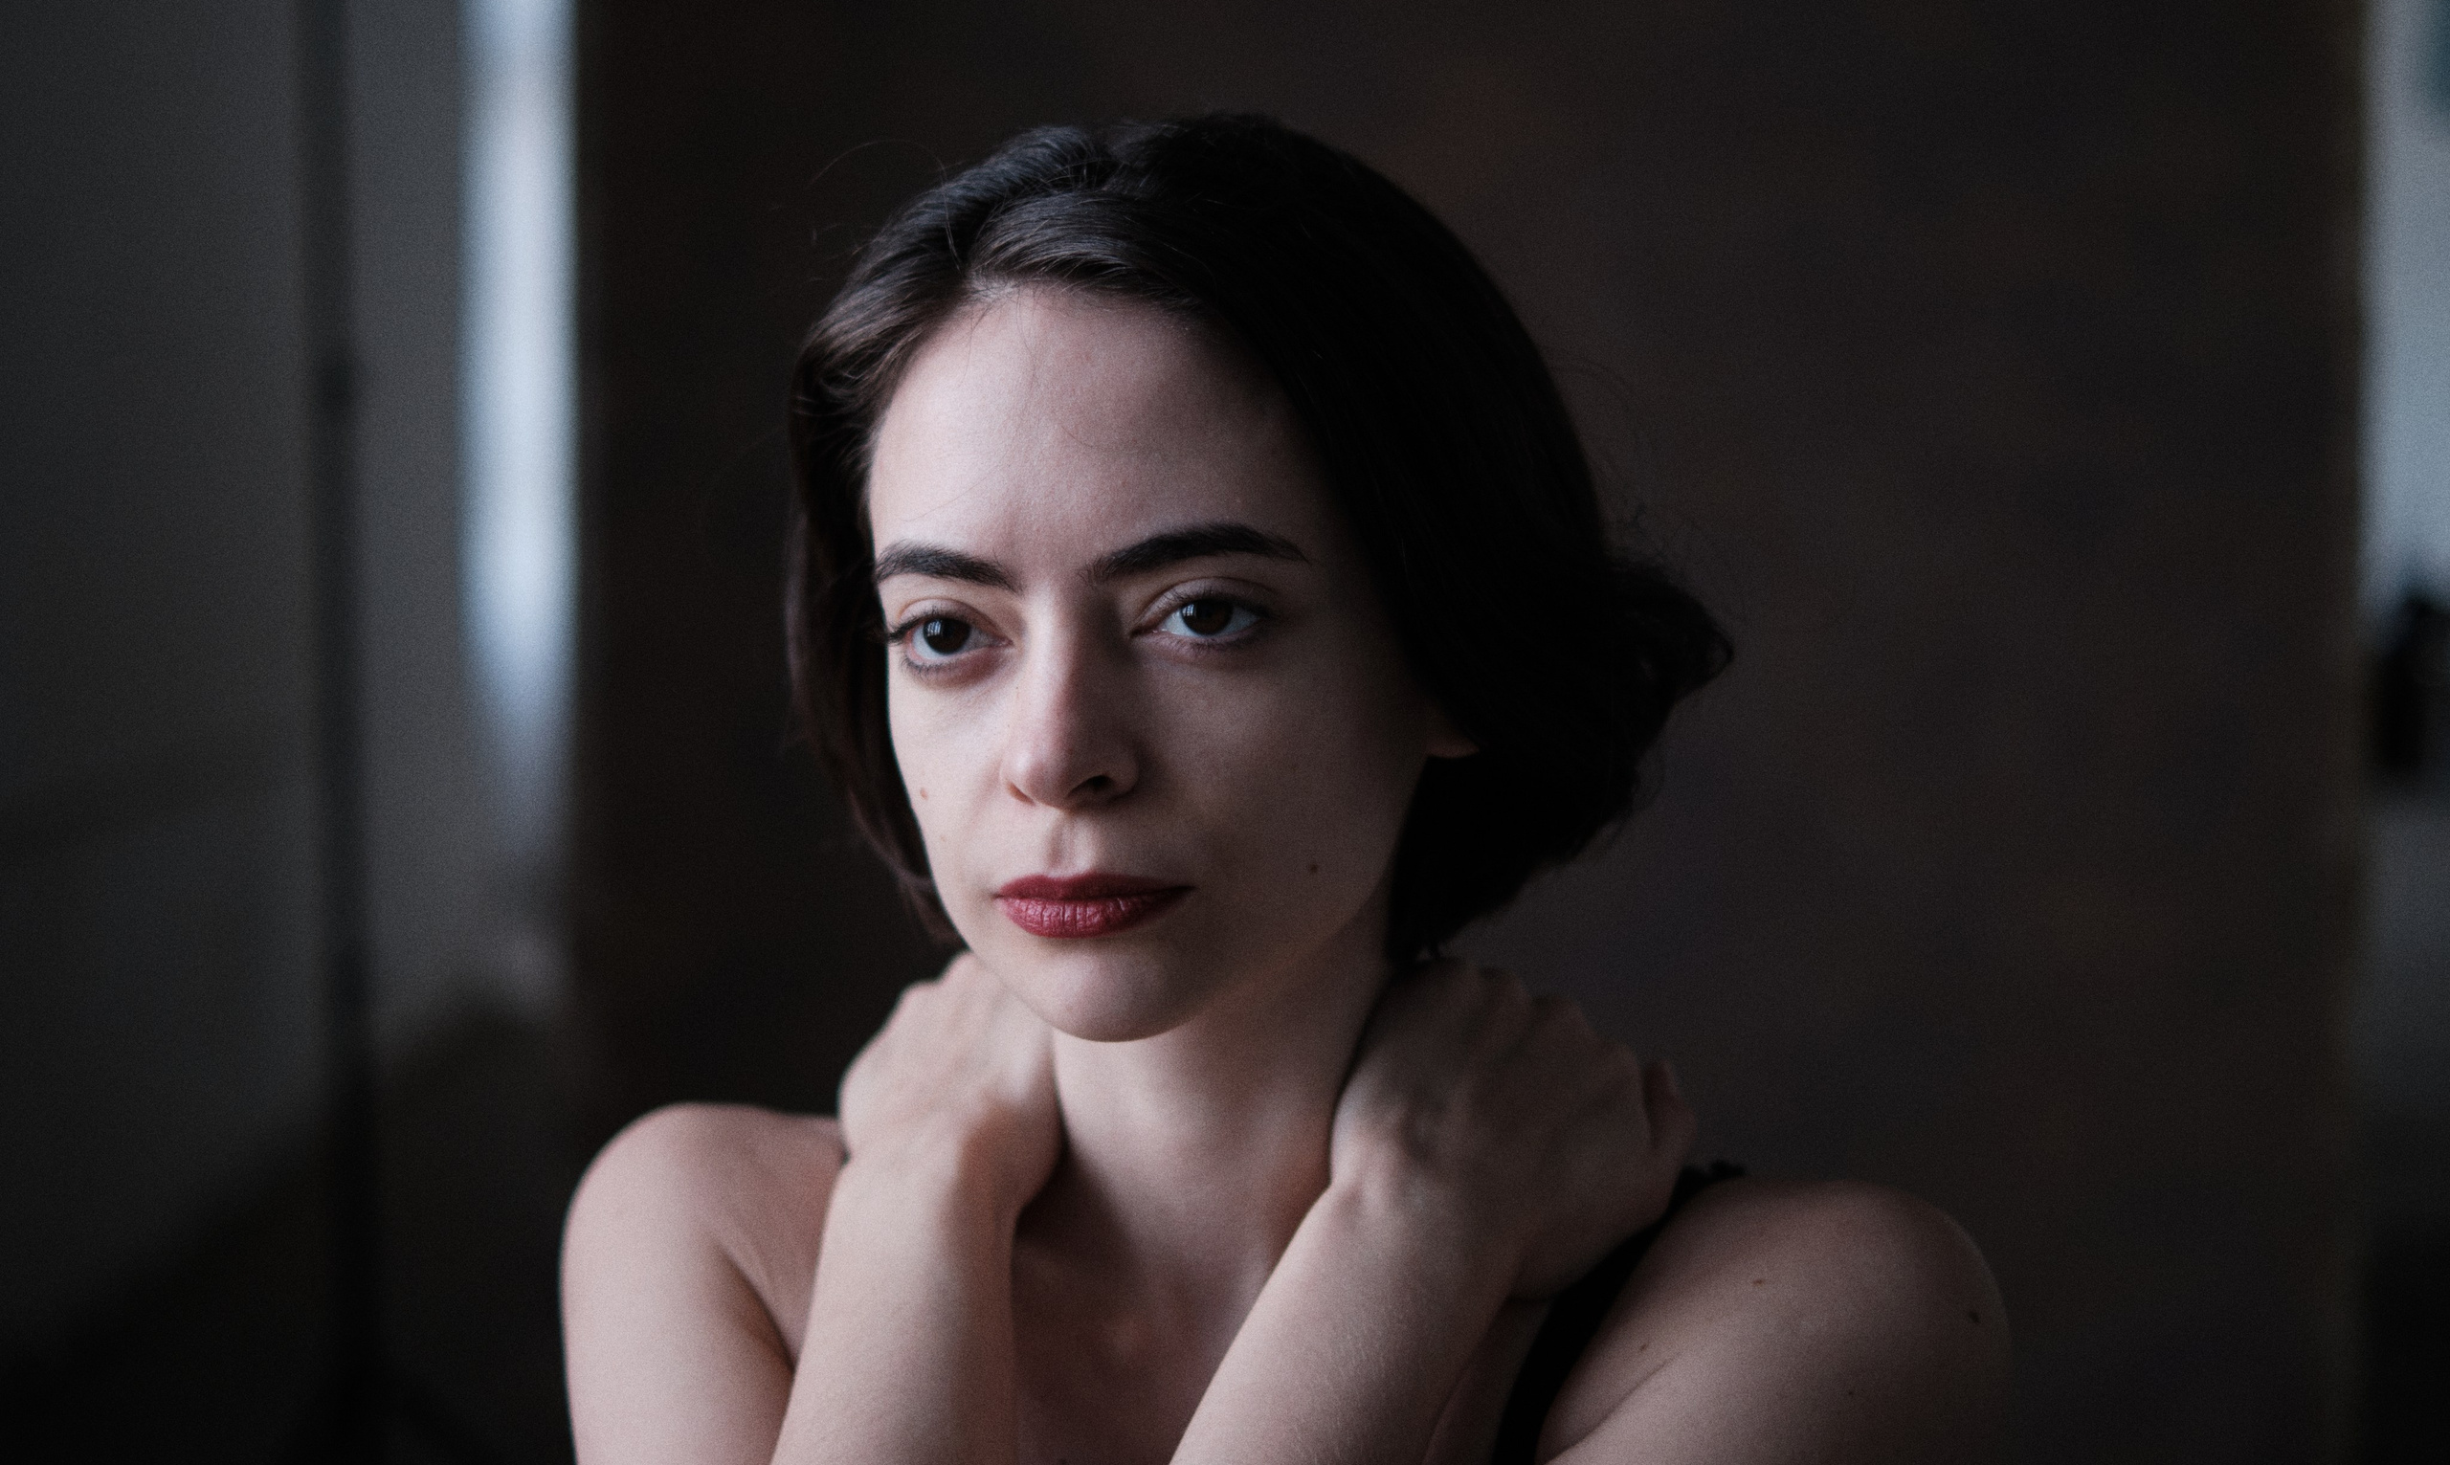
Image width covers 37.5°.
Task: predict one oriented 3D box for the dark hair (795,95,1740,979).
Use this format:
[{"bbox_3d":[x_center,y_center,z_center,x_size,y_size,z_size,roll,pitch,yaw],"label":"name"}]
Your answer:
[{"bbox_3d":[0.013,-0.050,0.920,0.200,0.220,0.225,0,4,25],"label":"dark hair"}]

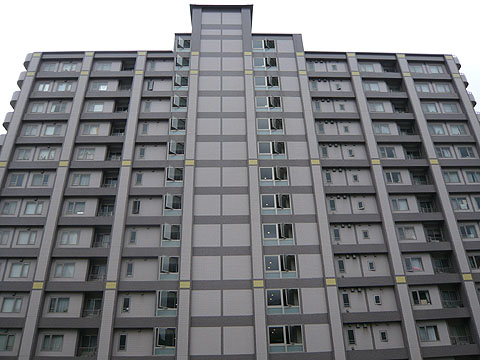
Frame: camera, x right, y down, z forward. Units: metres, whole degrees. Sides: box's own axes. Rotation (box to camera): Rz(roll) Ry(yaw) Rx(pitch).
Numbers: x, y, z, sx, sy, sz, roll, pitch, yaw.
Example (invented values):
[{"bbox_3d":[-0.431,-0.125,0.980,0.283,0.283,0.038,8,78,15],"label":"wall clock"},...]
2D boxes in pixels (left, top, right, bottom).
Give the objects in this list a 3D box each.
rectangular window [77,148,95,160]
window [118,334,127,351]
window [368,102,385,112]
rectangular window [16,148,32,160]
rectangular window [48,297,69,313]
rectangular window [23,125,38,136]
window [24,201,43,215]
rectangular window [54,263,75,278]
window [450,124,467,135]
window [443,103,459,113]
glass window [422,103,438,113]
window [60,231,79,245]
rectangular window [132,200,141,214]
[{"bbox_3d":[-14.923,-2.512,37.803,1.580,1.340,0.130,0,-28,-2],"label":"rectangular window"},{"bbox_3d":[-9.542,13.134,31.453,0.550,1.270,0.150,0,-28,-2],"label":"window"},{"bbox_3d":[15.429,-8.215,43.908,1.620,1.270,0.150,0,-28,-2],"label":"window"},{"bbox_3d":[-21.552,-2.557,38.815,1.520,1.400,0.150,0,-28,-2],"label":"rectangular window"},{"bbox_3d":[-14.639,10.072,31.413,1.600,1.260,0.150,0,-29,-2],"label":"rectangular window"},{"bbox_3d":[-22.150,-5.251,40.981,1.530,1.330,0.150,0,-28,-2],"label":"rectangular window"},{"bbox_3d":[-19.125,2.566,36.025,1.730,1.400,0.150,0,-28,-2],"label":"window"},{"bbox_3d":[-14.787,7.594,32.744,1.600,1.260,0.150,0,-29,-2],"label":"rectangular window"},{"bbox_3d":[24.111,-5.559,42.809,1.630,1.320,0.150,0,-28,-2],"label":"window"},{"bbox_3d":[23.619,-8.114,43.541,1.820,1.400,0.150,0,-28,-2],"label":"window"},{"bbox_3d":[21.606,-8.247,44.168,1.590,1.300,0.150,0,-28,-2],"label":"glass window"},{"bbox_3d":[-15.174,5.142,34.676,1.700,1.370,0.150,0,-28,-2],"label":"window"},{"bbox_3d":[-9.649,2.556,36.221,0.700,1.400,0.150,0,-28,-2],"label":"rectangular window"}]

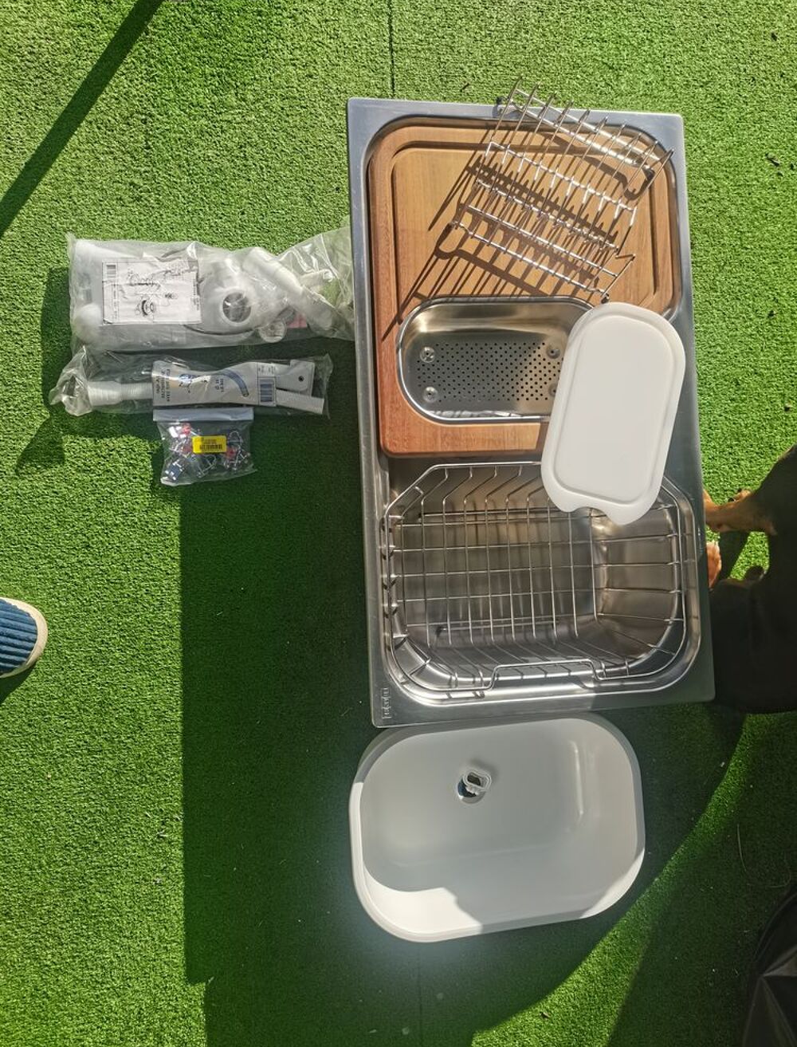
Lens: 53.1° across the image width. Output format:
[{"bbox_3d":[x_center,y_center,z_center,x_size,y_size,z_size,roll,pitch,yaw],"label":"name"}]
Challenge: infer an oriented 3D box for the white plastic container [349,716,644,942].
[{"bbox_3d":[0.135,0.433,1.213,0.434,0.150,0.297,-4,88,-10],"label":"white plastic container"}]

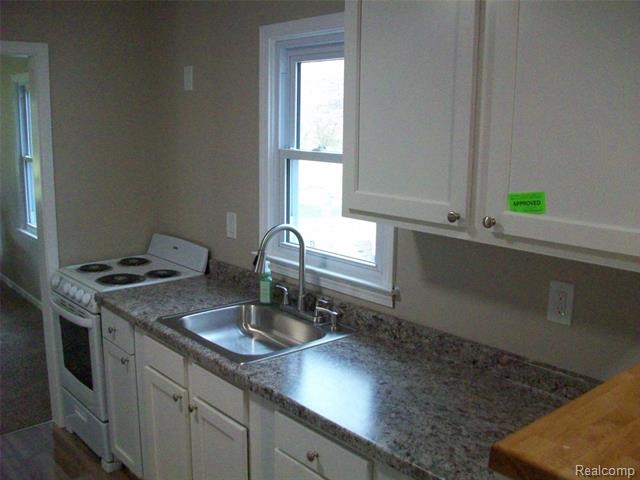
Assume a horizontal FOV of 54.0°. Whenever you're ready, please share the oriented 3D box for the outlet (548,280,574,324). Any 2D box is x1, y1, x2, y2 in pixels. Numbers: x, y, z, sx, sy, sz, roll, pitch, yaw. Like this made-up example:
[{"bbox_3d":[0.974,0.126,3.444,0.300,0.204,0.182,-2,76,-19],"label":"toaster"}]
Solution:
[{"bbox_3d":[0.711,0.185,1.855,0.008,0.121,0.077,-9,14,-40],"label":"outlet"}]

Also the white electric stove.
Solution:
[{"bbox_3d":[-1.030,0.556,3.415,0.655,1.055,0.610,-9,14,-40],"label":"white electric stove"}]

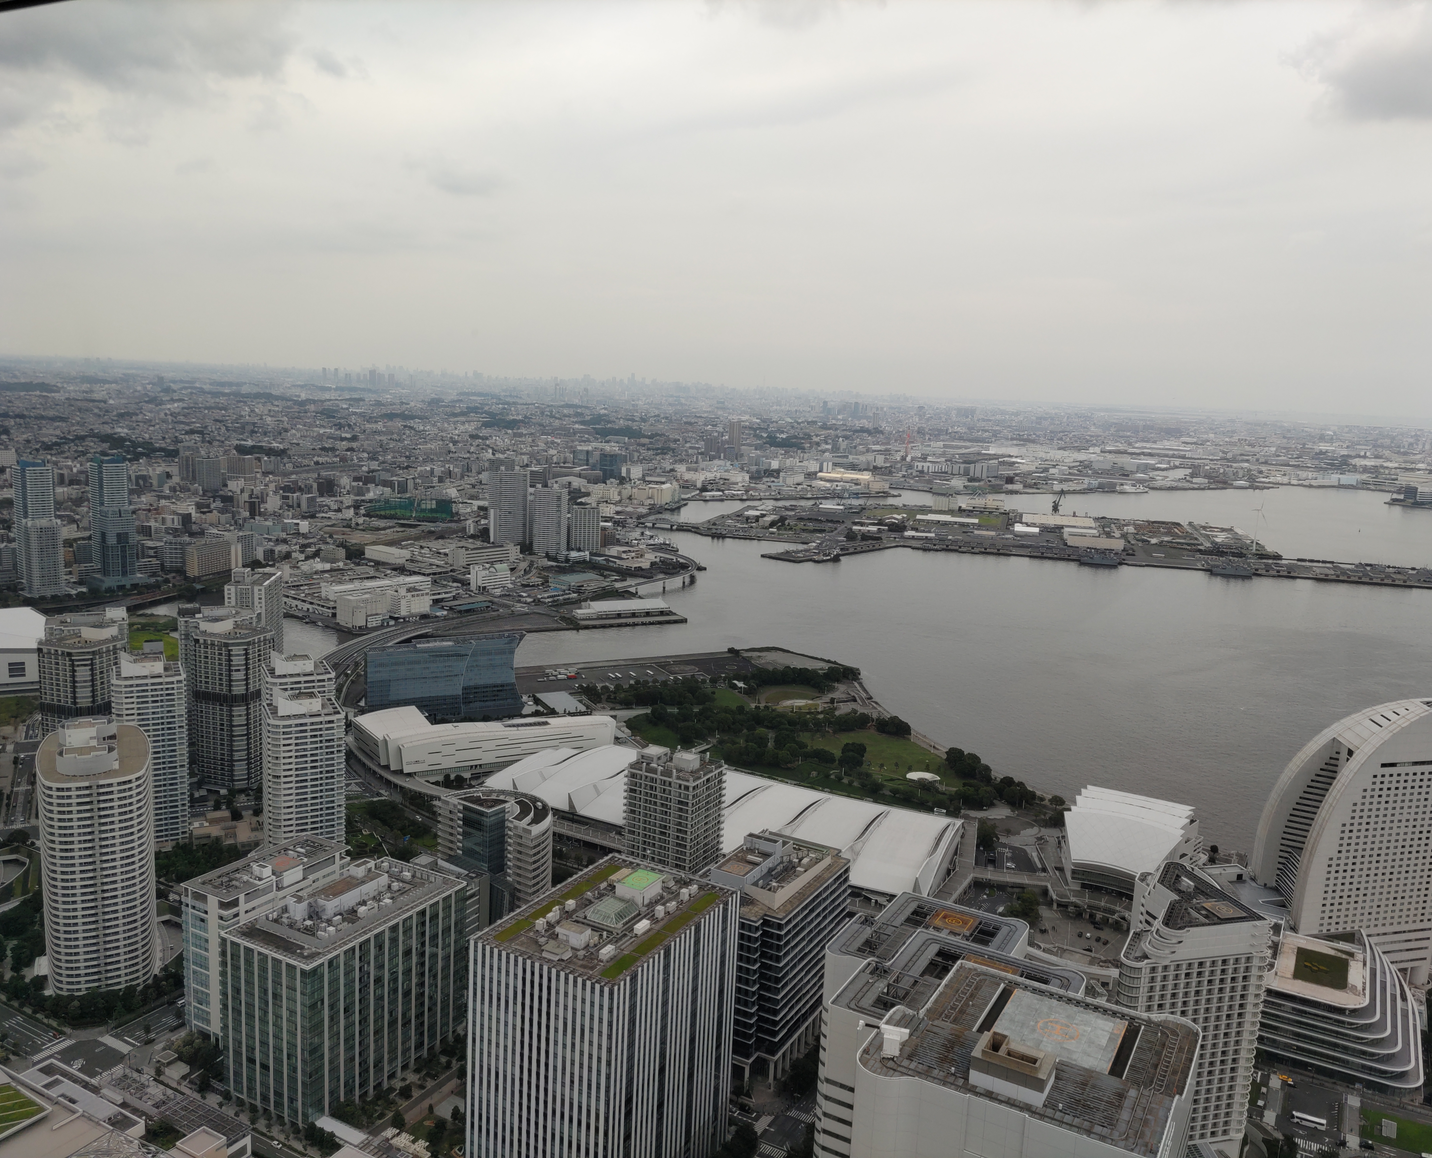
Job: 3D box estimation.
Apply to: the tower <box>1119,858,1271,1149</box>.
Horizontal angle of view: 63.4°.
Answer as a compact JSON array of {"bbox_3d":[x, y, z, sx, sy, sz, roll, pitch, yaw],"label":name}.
[{"bbox_3d":[168.718,160.662,417.893,50.000,103.000,79.000,8,11,28],"label":"tower"}]

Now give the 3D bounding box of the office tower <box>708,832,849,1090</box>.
[{"bbox_3d":[21.430,154.300,487.350,45.000,78.000,84.000,8,11,28],"label":"office tower"}]

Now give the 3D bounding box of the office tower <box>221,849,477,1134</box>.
[{"bbox_3d":[-144.866,158.404,461.376,46.000,67.000,84.000,8,11,28],"label":"office tower"}]

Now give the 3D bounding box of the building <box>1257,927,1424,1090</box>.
[{"bbox_3d":[280.577,182.388,518.703,63.000,35.000,112.000,8,11,28],"label":"building"}]

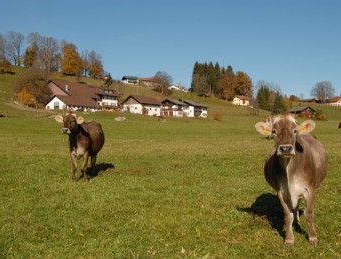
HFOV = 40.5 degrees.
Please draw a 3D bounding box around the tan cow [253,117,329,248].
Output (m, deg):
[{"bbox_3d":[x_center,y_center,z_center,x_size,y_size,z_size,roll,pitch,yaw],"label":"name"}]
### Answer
[{"bbox_3d":[1.460,0.540,5.500,0.700,1.440,1.950,1,2,15],"label":"tan cow"}]

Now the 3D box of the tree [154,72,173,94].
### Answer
[{"bbox_3d":[-4.008,-26.626,265.000,11.500,14.300,11.500,1,2,0],"label":"tree"}]

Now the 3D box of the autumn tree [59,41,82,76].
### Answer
[{"bbox_3d":[-58.341,-40.838,270.000,12.800,19.800,12.800,1,2,0],"label":"autumn tree"}]

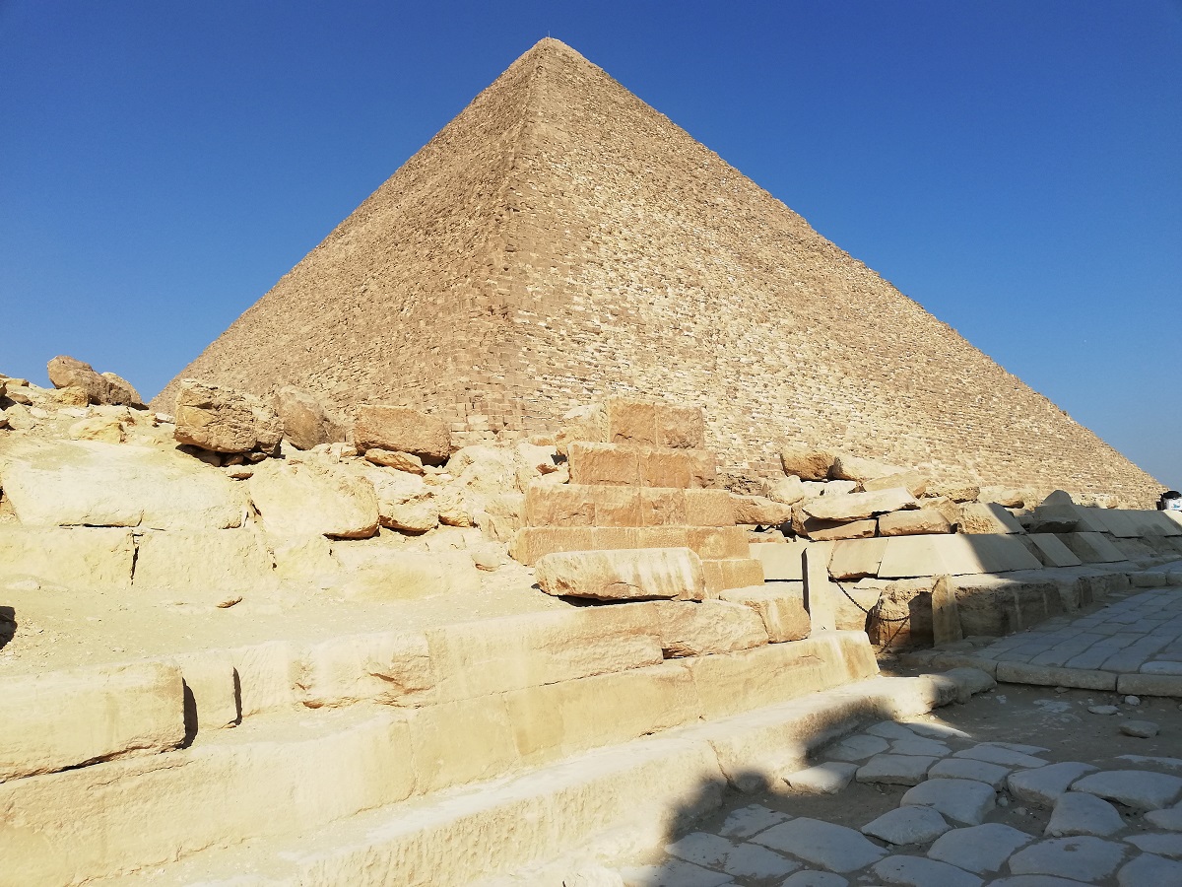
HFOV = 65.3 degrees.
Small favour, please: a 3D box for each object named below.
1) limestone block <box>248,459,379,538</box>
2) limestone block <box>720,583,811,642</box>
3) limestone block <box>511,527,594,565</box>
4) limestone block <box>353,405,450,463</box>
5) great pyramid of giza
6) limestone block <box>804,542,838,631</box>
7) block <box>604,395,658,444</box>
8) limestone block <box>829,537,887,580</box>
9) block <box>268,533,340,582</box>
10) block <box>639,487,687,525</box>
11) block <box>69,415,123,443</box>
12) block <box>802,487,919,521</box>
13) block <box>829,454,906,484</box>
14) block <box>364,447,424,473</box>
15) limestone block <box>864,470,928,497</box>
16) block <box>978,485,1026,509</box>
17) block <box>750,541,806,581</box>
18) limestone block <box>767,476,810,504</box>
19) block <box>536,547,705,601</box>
[{"bbox_3d":[-2.878,0.598,9.600,1.150,0.737,0.600,4,-11,-38],"label":"limestone block"},{"bbox_3d":[1.988,1.919,10.544,0.850,0.600,0.750,6,-12,-44],"label":"limestone block"},{"bbox_3d":[-0.476,1.227,11.100,0.893,0.409,0.500,5,-11,-42],"label":"limestone block"},{"bbox_3d":[-2.303,-0.097,11.200,1.000,0.580,0.650,5,-11,-39],"label":"limestone block"},{"bbox_3d":[-8.043,-33.803,231.986,230.000,139.000,230.000,5,-12,-42],"label":"great pyramid of giza"},{"bbox_3d":[2.567,1.597,10.300,0.260,0.960,0.230,-1,-9,-12],"label":"limestone block"},{"bbox_3d":[0.538,-0.326,13.185,0.750,0.630,0.650,3,-10,-32],"label":"block"},{"bbox_3d":[4.117,1.769,14.210,0.900,0.620,0.700,3,-10,-32],"label":"limestone block"},{"bbox_3d":[-3.015,1.226,9.667,0.720,0.550,0.600,2,-10,-25],"label":"block"},{"bbox_3d":[0.813,0.889,12.787,0.880,0.500,0.500,5,-11,-40],"label":"block"},{"bbox_3d":[-5.098,-0.152,9.520,0.600,0.290,0.450,1,-9,-20],"label":"block"},{"bbox_3d":[4.640,1.056,16.000,1.800,0.350,0.750,-11,-7,-6],"label":"block"},{"bbox_3d":[5.111,0.472,17.000,1.200,0.420,0.650,8,-12,-29],"label":"block"},{"bbox_3d":[-2.218,0.198,10.400,0.620,0.170,0.380,18,-17,-26],"label":"block"},{"bbox_3d":[5.682,0.746,17.200,0.939,0.382,0.600,-4,-7,-20],"label":"limestone block"},{"bbox_3d":[8.346,1.093,18.692,0.900,0.500,0.700,-2,-9,-5],"label":"block"},{"bbox_3d":[2.777,1.697,13.411,1.150,0.550,0.750,3,-10,-32],"label":"block"},{"bbox_3d":[3.179,0.761,14.947,0.650,0.480,0.550,0,-9,-15],"label":"limestone block"},{"bbox_3d":[0.289,1.332,9.402,1.600,0.480,0.650,-1,-9,-12],"label":"block"}]

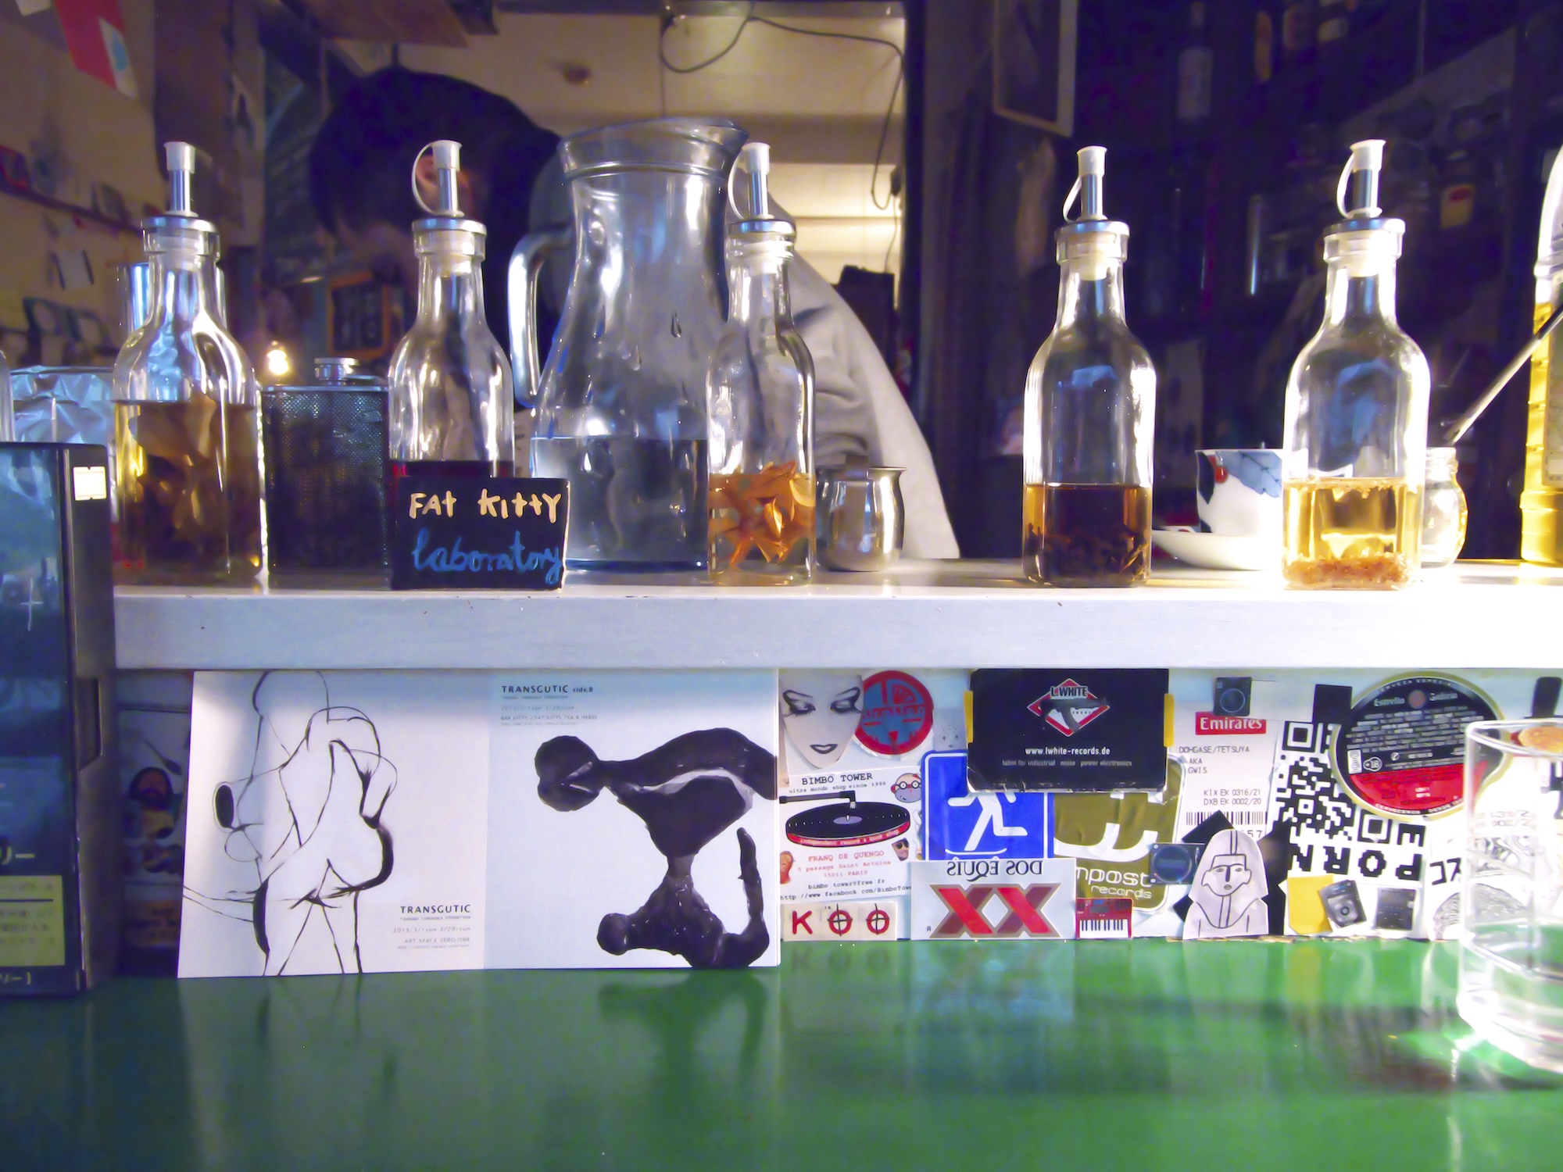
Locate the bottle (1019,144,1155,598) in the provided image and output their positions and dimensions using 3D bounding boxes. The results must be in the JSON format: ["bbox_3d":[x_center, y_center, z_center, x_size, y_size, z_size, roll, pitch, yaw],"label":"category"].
[{"bbox_3d":[0.145,-0.103,0.593,0.048,0.204,0.048,0,5,0],"label":"bottle"}]

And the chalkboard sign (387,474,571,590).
[{"bbox_3d":[-0.134,-0.023,0.564,0.075,0.052,0.006,0,-11,0],"label":"chalkboard sign"}]

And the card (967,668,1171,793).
[{"bbox_3d":[0.127,0.064,0.562,0.088,0.055,0.002,0,5,0],"label":"card"}]

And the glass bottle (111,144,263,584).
[{"bbox_3d":[-0.283,-0.104,0.599,0.048,0.204,0.048,0,5,0],"label":"glass bottle"}]

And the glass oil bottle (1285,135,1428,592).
[{"bbox_3d":[0.267,-0.103,0.583,0.048,0.204,0.048,0,5,0],"label":"glass oil bottle"}]

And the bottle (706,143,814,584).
[{"bbox_3d":[-0.010,-0.104,0.595,0.048,0.204,0.048,0,5,0],"label":"bottle"}]

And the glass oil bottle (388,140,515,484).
[{"bbox_3d":[-0.154,-0.103,0.590,0.048,0.204,0.048,0,5,0],"label":"glass oil bottle"}]

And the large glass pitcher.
[{"bbox_3d":[-0.080,-0.132,0.714,0.146,0.240,0.135,1,5,7],"label":"large glass pitcher"}]

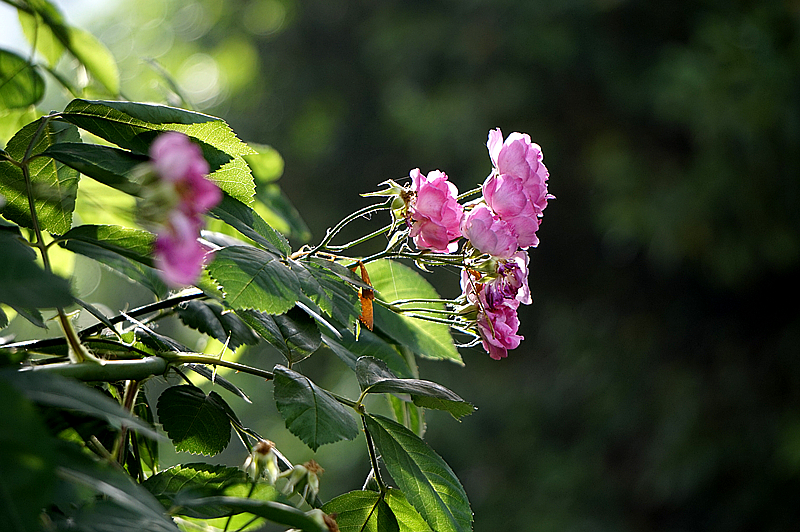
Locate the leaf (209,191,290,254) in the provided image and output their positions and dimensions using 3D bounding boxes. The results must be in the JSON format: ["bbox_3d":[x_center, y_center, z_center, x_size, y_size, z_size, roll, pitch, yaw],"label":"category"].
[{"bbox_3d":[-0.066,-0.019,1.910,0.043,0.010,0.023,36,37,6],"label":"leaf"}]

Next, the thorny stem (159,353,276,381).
[{"bbox_3d":[-0.074,0.041,1.800,0.049,0.006,0.007,11,0,0],"label":"thorny stem"}]

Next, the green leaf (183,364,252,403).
[{"bbox_3d":[-0.075,0.048,1.820,0.034,0.006,0.018,29,9,7],"label":"green leaf"}]

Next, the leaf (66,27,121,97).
[{"bbox_3d":[-0.137,-0.092,1.970,0.022,0.040,0.010,-38,0,-42],"label":"leaf"}]

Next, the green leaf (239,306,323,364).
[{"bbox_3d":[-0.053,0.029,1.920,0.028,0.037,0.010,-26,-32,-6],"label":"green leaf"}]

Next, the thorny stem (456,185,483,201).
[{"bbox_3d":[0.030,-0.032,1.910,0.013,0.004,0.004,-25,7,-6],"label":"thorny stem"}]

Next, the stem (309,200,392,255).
[{"bbox_3d":[-0.020,-0.016,1.800,0.041,0.008,0.008,-31,0,0],"label":"stem"}]

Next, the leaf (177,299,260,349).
[{"bbox_3d":[-0.075,0.024,1.830,0.040,0.009,0.024,25,39,9],"label":"leaf"}]

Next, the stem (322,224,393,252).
[{"bbox_3d":[-0.017,-0.012,1.800,0.031,0.004,0.006,-23,0,0],"label":"stem"}]

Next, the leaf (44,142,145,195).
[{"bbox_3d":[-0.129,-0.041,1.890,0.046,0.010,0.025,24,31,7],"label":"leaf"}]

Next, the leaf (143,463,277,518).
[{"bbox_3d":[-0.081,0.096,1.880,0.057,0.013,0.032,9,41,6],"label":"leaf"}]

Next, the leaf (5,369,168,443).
[{"bbox_3d":[-0.120,0.053,1.690,0.066,0.010,0.030,23,27,0],"label":"leaf"}]

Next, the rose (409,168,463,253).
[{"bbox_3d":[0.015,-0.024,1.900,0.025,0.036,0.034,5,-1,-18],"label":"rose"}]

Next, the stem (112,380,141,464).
[{"bbox_3d":[-0.112,0.064,1.810,0.006,0.036,0.006,9,0,0],"label":"stem"}]

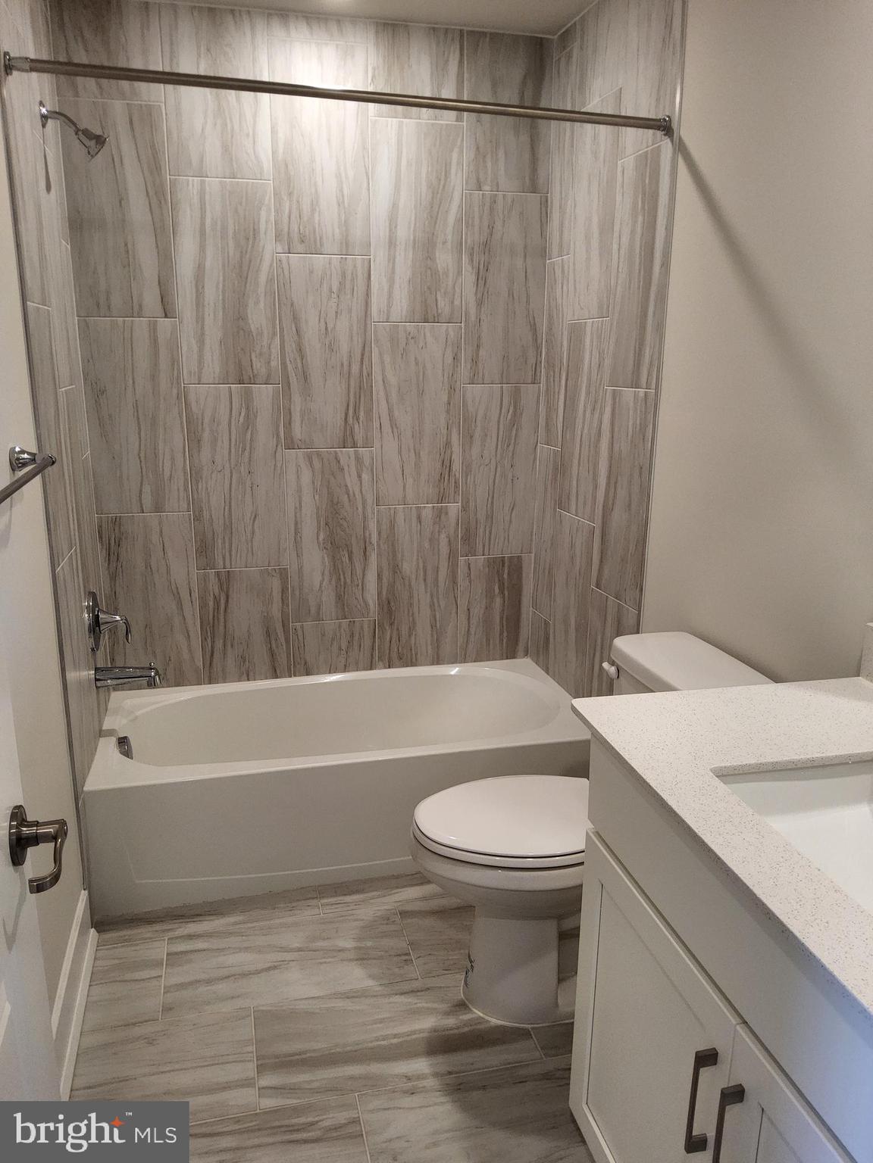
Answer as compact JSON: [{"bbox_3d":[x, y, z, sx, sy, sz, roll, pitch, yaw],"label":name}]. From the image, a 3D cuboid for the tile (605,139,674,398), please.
[{"bbox_3d":[0.546,-0.837,2.290,0.010,0.608,0.285,-3,15,-15],"label":"tile"}]

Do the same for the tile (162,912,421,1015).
[{"bbox_3d":[-0.369,0.956,2.125,0.606,0.010,0.295,-3,15,-14],"label":"tile"}]

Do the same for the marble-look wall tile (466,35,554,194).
[{"bbox_3d":[0.235,-1.508,2.721,0.288,0.466,0.010,-3,15,-13],"label":"marble-look wall tile"}]

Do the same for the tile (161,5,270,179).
[{"bbox_3d":[-0.657,-1.460,2.522,0.305,0.468,0.010,-3,15,-13],"label":"tile"}]

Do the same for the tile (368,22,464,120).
[{"bbox_3d":[-0.056,-1.586,2.628,0.305,0.264,0.010,-3,15,-13],"label":"tile"}]

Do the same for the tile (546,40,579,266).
[{"bbox_3d":[0.406,-1.360,2.698,0.010,0.611,0.181,-4,15,-15],"label":"tile"}]

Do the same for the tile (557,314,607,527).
[{"bbox_3d":[0.462,-0.504,2.651,0.010,0.606,0.298,-4,15,-15],"label":"tile"}]

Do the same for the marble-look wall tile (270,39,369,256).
[{"bbox_3d":[-0.353,-1.328,2.597,0.303,0.605,0.010,-3,15,-14],"label":"marble-look wall tile"}]

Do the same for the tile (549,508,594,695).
[{"bbox_3d":[0.461,0.085,2.827,0.010,0.608,0.304,-3,15,-15],"label":"tile"}]

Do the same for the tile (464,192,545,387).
[{"bbox_3d":[0.231,-0.984,2.857,0.289,0.612,0.010,-3,15,-13],"label":"tile"}]

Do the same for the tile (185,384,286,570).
[{"bbox_3d":[-0.665,-0.342,2.813,0.305,0.611,0.010,-3,15,-13],"label":"tile"}]

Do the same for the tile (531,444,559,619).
[{"bbox_3d":[0.397,-0.172,2.985,0.010,0.605,0.192,-3,15,-14],"label":"tile"}]

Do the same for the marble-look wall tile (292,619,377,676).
[{"bbox_3d":[-0.366,0.236,3.012,0.299,0.194,0.010,-3,15,-13],"label":"marble-look wall tile"}]

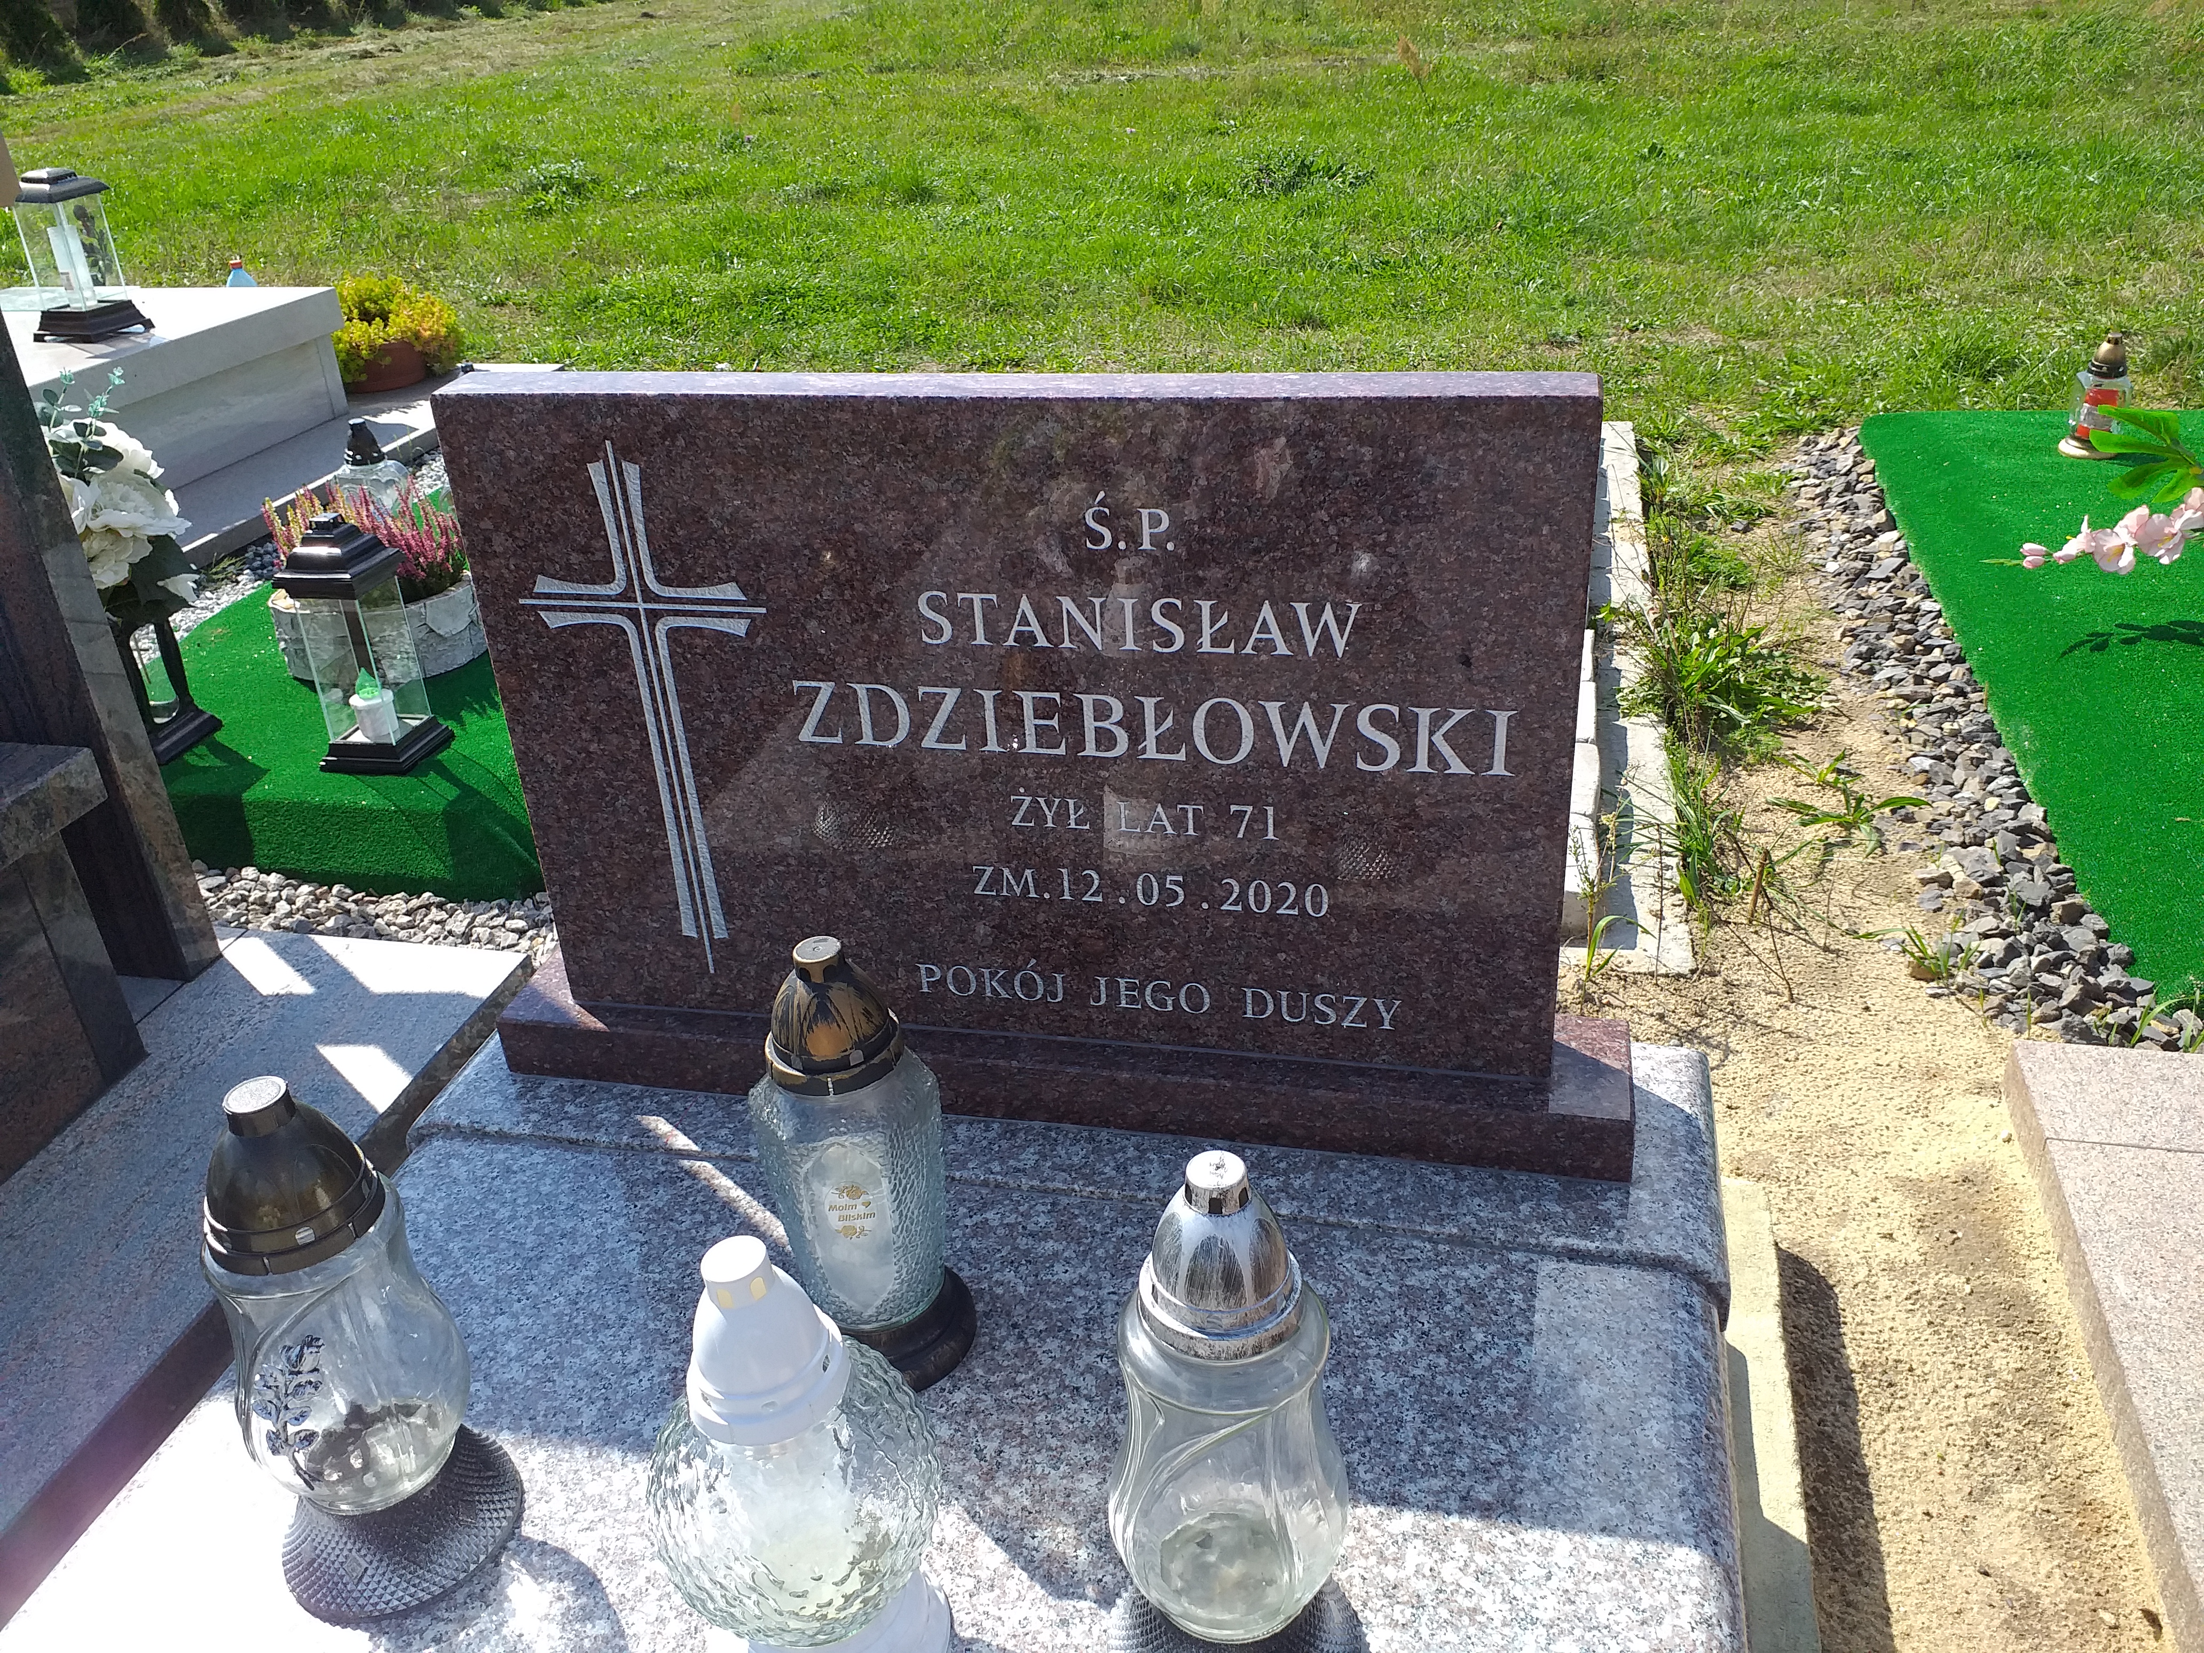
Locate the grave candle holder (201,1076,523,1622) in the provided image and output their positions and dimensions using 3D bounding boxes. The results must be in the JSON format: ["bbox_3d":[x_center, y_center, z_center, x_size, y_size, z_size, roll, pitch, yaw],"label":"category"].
[{"bbox_3d":[-0.467,0.300,1.046,0.147,0.342,0.147,-20,32,-27],"label":"grave candle holder"}]

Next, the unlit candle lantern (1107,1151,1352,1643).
[{"bbox_3d":[0.067,0.323,0.933,0.147,0.348,0.147,-2,28,3],"label":"unlit candle lantern"}]

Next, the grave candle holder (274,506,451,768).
[{"bbox_3d":[-0.946,-0.237,2.183,0.121,0.319,0.121,4,29,13],"label":"grave candle holder"}]

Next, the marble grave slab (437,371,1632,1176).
[{"bbox_3d":[-0.064,-0.047,1.354,0.965,0.601,0.133,3,29,13],"label":"marble grave slab"}]

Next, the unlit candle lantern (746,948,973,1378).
[{"bbox_3d":[-0.173,0.221,1.177,0.140,0.324,0.140,-9,29,-10],"label":"unlit candle lantern"}]

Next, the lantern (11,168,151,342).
[{"bbox_3d":[-2.195,-1.214,3.657,0.168,0.331,0.168,7,30,20],"label":"lantern"}]

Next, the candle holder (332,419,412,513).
[{"bbox_3d":[-1.281,-0.585,3.000,0.135,0.233,0.125,-15,30,-20],"label":"candle holder"}]

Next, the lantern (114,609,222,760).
[{"bbox_3d":[-1.293,-0.243,2.266,0.119,0.290,0.119,5,29,16],"label":"lantern"}]

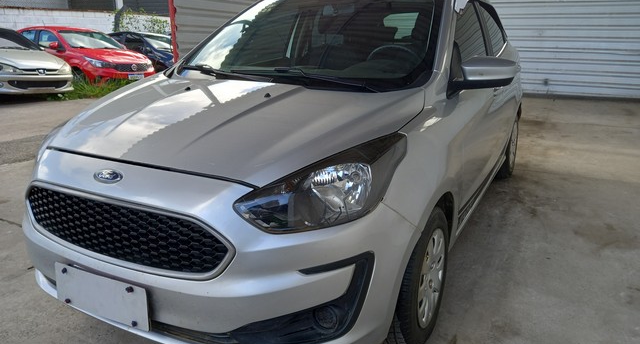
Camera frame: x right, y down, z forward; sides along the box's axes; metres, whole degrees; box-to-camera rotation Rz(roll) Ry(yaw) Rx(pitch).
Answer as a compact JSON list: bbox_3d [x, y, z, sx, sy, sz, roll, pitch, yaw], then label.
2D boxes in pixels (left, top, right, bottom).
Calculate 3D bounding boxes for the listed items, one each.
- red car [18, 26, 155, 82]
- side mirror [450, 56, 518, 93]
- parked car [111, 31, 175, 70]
[{"bbox_3d":[-5.605,-2.619,10.818,4.000,1.500,1.730,10,19,30],"label":"red car"},{"bbox_3d":[0.684,-0.398,1.944,0.250,0.170,0.180,9,19,27],"label":"side mirror"},{"bbox_3d":[-5.070,-3.470,14.050,4.050,1.480,1.710,9,18,26],"label":"parked car"}]

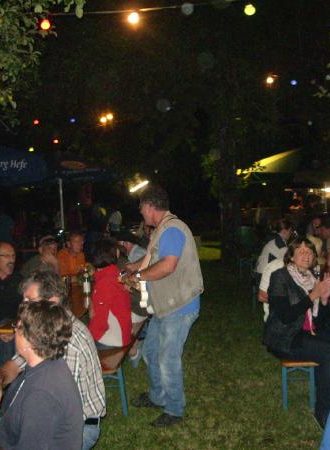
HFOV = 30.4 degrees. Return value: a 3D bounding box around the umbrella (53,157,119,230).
[{"bbox_3d":[-1.680,-0.020,10.000,2.150,2.400,2.150,-4,3,0],"label":"umbrella"}]

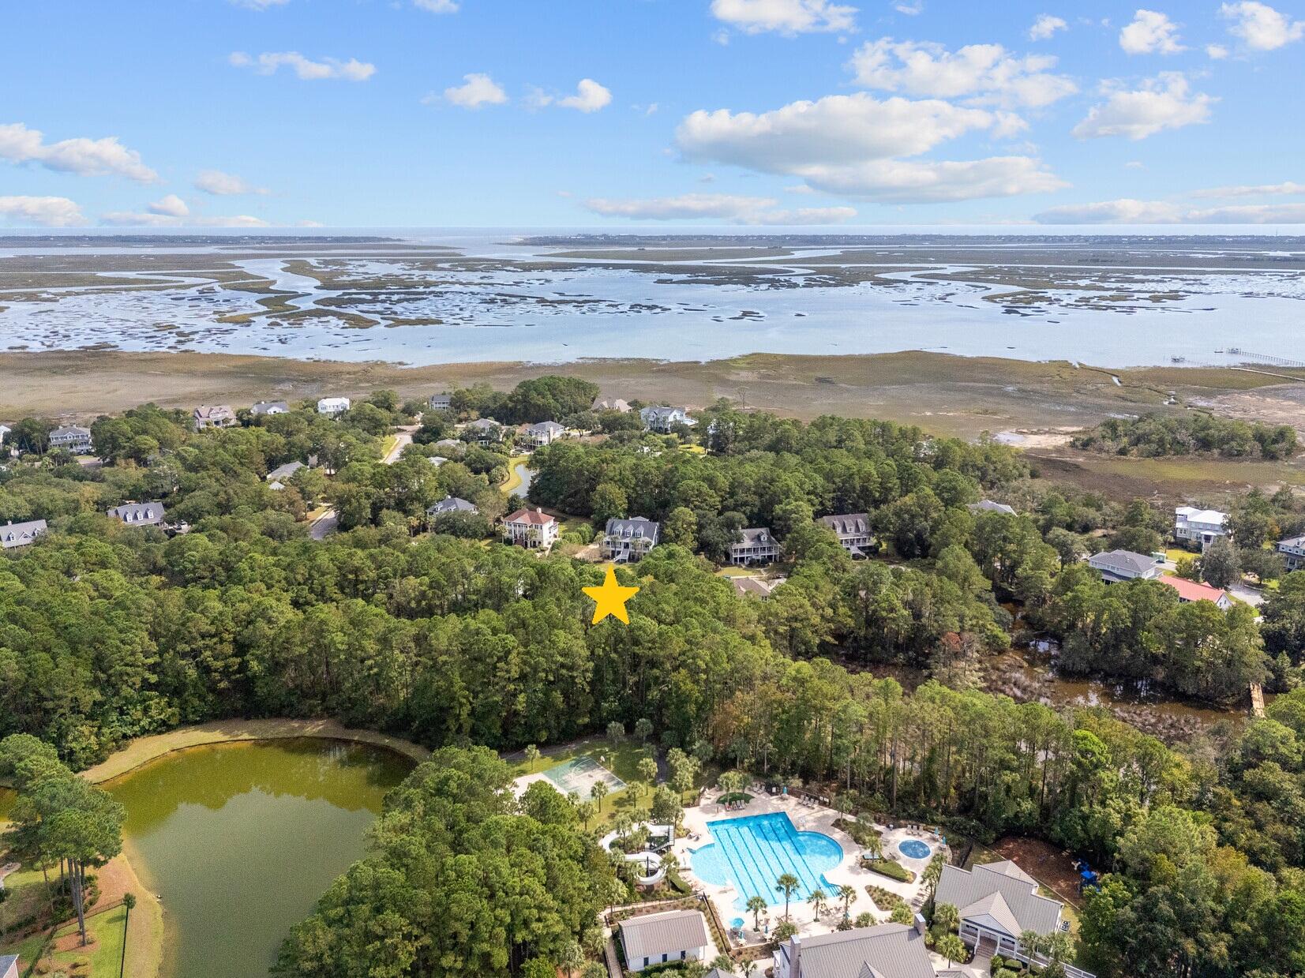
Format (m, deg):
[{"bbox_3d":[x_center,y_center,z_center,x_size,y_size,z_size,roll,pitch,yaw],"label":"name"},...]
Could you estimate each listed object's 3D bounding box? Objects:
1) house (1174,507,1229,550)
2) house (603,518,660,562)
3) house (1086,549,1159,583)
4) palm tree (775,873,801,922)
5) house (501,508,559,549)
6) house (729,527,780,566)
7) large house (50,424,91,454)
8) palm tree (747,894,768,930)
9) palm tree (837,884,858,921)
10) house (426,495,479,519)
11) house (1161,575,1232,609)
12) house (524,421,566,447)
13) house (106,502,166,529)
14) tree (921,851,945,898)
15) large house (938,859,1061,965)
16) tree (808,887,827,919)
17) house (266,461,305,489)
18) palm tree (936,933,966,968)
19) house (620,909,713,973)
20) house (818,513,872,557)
[{"bbox_3d":[188.500,12.350,311.760,15.000,12.300,12.500,8,18,25],"label":"house"},{"bbox_3d":[-6.928,16.327,301.433,17.200,12.200,16.200,3,17,10],"label":"house"},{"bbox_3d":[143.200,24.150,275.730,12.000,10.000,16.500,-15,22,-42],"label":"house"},{"bbox_3d":[21.130,64.310,141.090,3.920,8.950,3.920,0,16,0],"label":"palm tree"},{"bbox_3d":[-41.883,12.788,315.204,15.000,11.200,13.600,6,17,20],"label":"house"},{"bbox_3d":[33.000,17.470,297.530,15.200,10.500,12.500,-2,17,-8],"label":"house"},{"bbox_3d":[-279.849,-23.370,435.905,16.200,12.300,14.000,-9,19,-28],"label":"large house"},{"bbox_3d":[16.330,65.960,140.460,3.450,6.150,3.450,0,16,0],"label":"palm tree"},{"bbox_3d":[31.153,65.807,144.208,3.200,6.200,3.200,0,16,0],"label":"palm tree"},{"bbox_3d":[-73.300,8.380,331.396,14.300,10.500,12.500,5,17,18],"label":"house"},{"bbox_3d":[151.300,30.790,255.270,12.500,8.800,17.000,-13,21,-38],"label":"house"},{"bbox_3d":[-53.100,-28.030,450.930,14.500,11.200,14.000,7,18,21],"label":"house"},{"bbox_3d":[-185.846,10.537,326.731,17.500,9.000,13.000,-14,21,-39],"label":"house"},{"bbox_3d":[44.650,63.390,143.910,3.550,9.140,3.550,0,16,0],"label":"tree"},{"bbox_3d":[54.507,65.134,142.068,17.700,8.700,15.000,9,19,29],"label":"large house"},{"bbox_3d":[26.314,66.107,143.720,3.100,5.900,3.100,0,16,0],"label":"tree"},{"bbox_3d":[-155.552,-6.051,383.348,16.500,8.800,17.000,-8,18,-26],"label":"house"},{"bbox_3d":[44.020,68.380,133.290,4.290,5.560,4.290,0,16,0],"label":"palm tree"},{"bbox_3d":[1.540,68.153,138.370,12.100,5.000,7.500,-4,17,-12],"label":"house"},{"bbox_3d":[64.700,15.030,304.420,15.800,11.300,13.000,-4,17,-12],"label":"house"}]

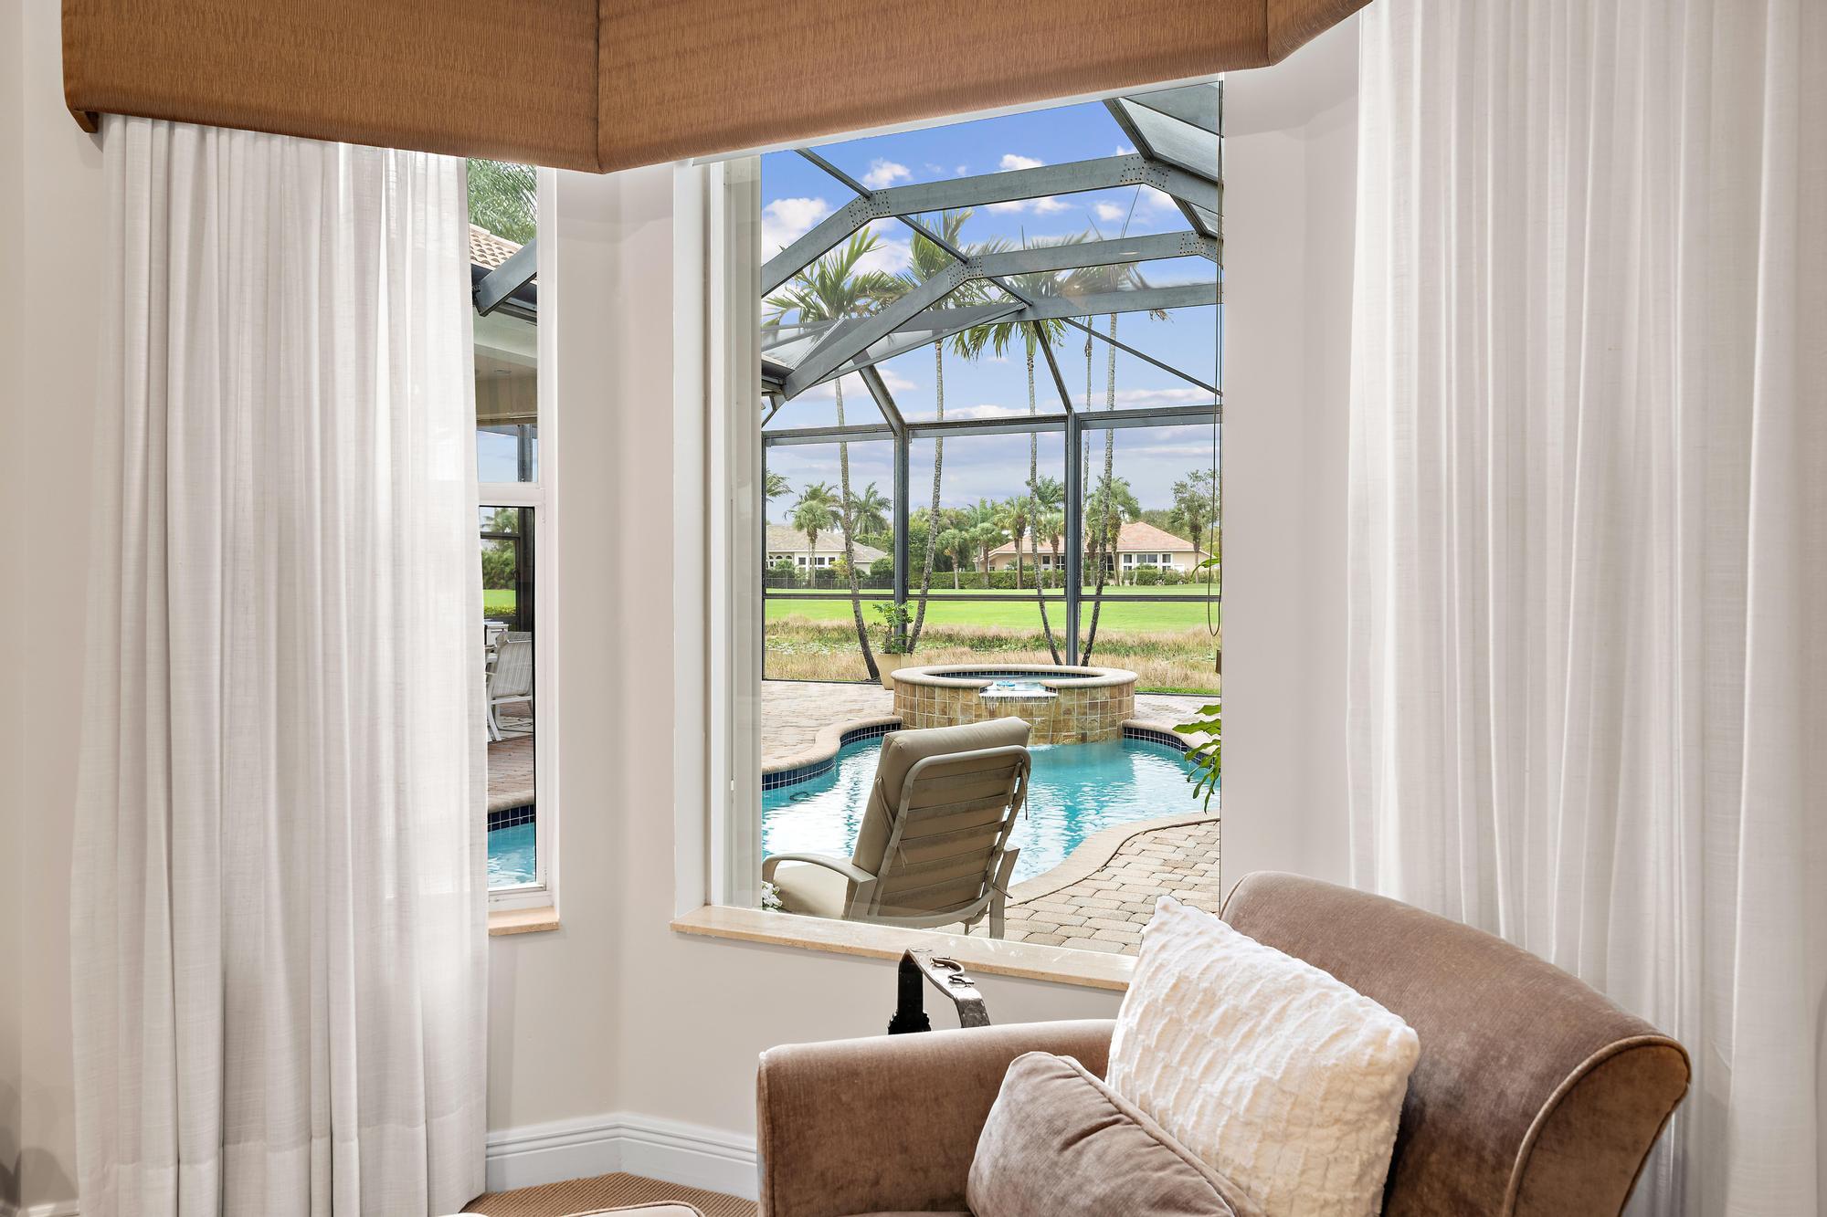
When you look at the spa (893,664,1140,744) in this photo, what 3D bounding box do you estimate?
[{"bbox_3d":[1.030,0.950,12.350,2.500,0.570,2.500,0,1,3],"label":"spa"}]

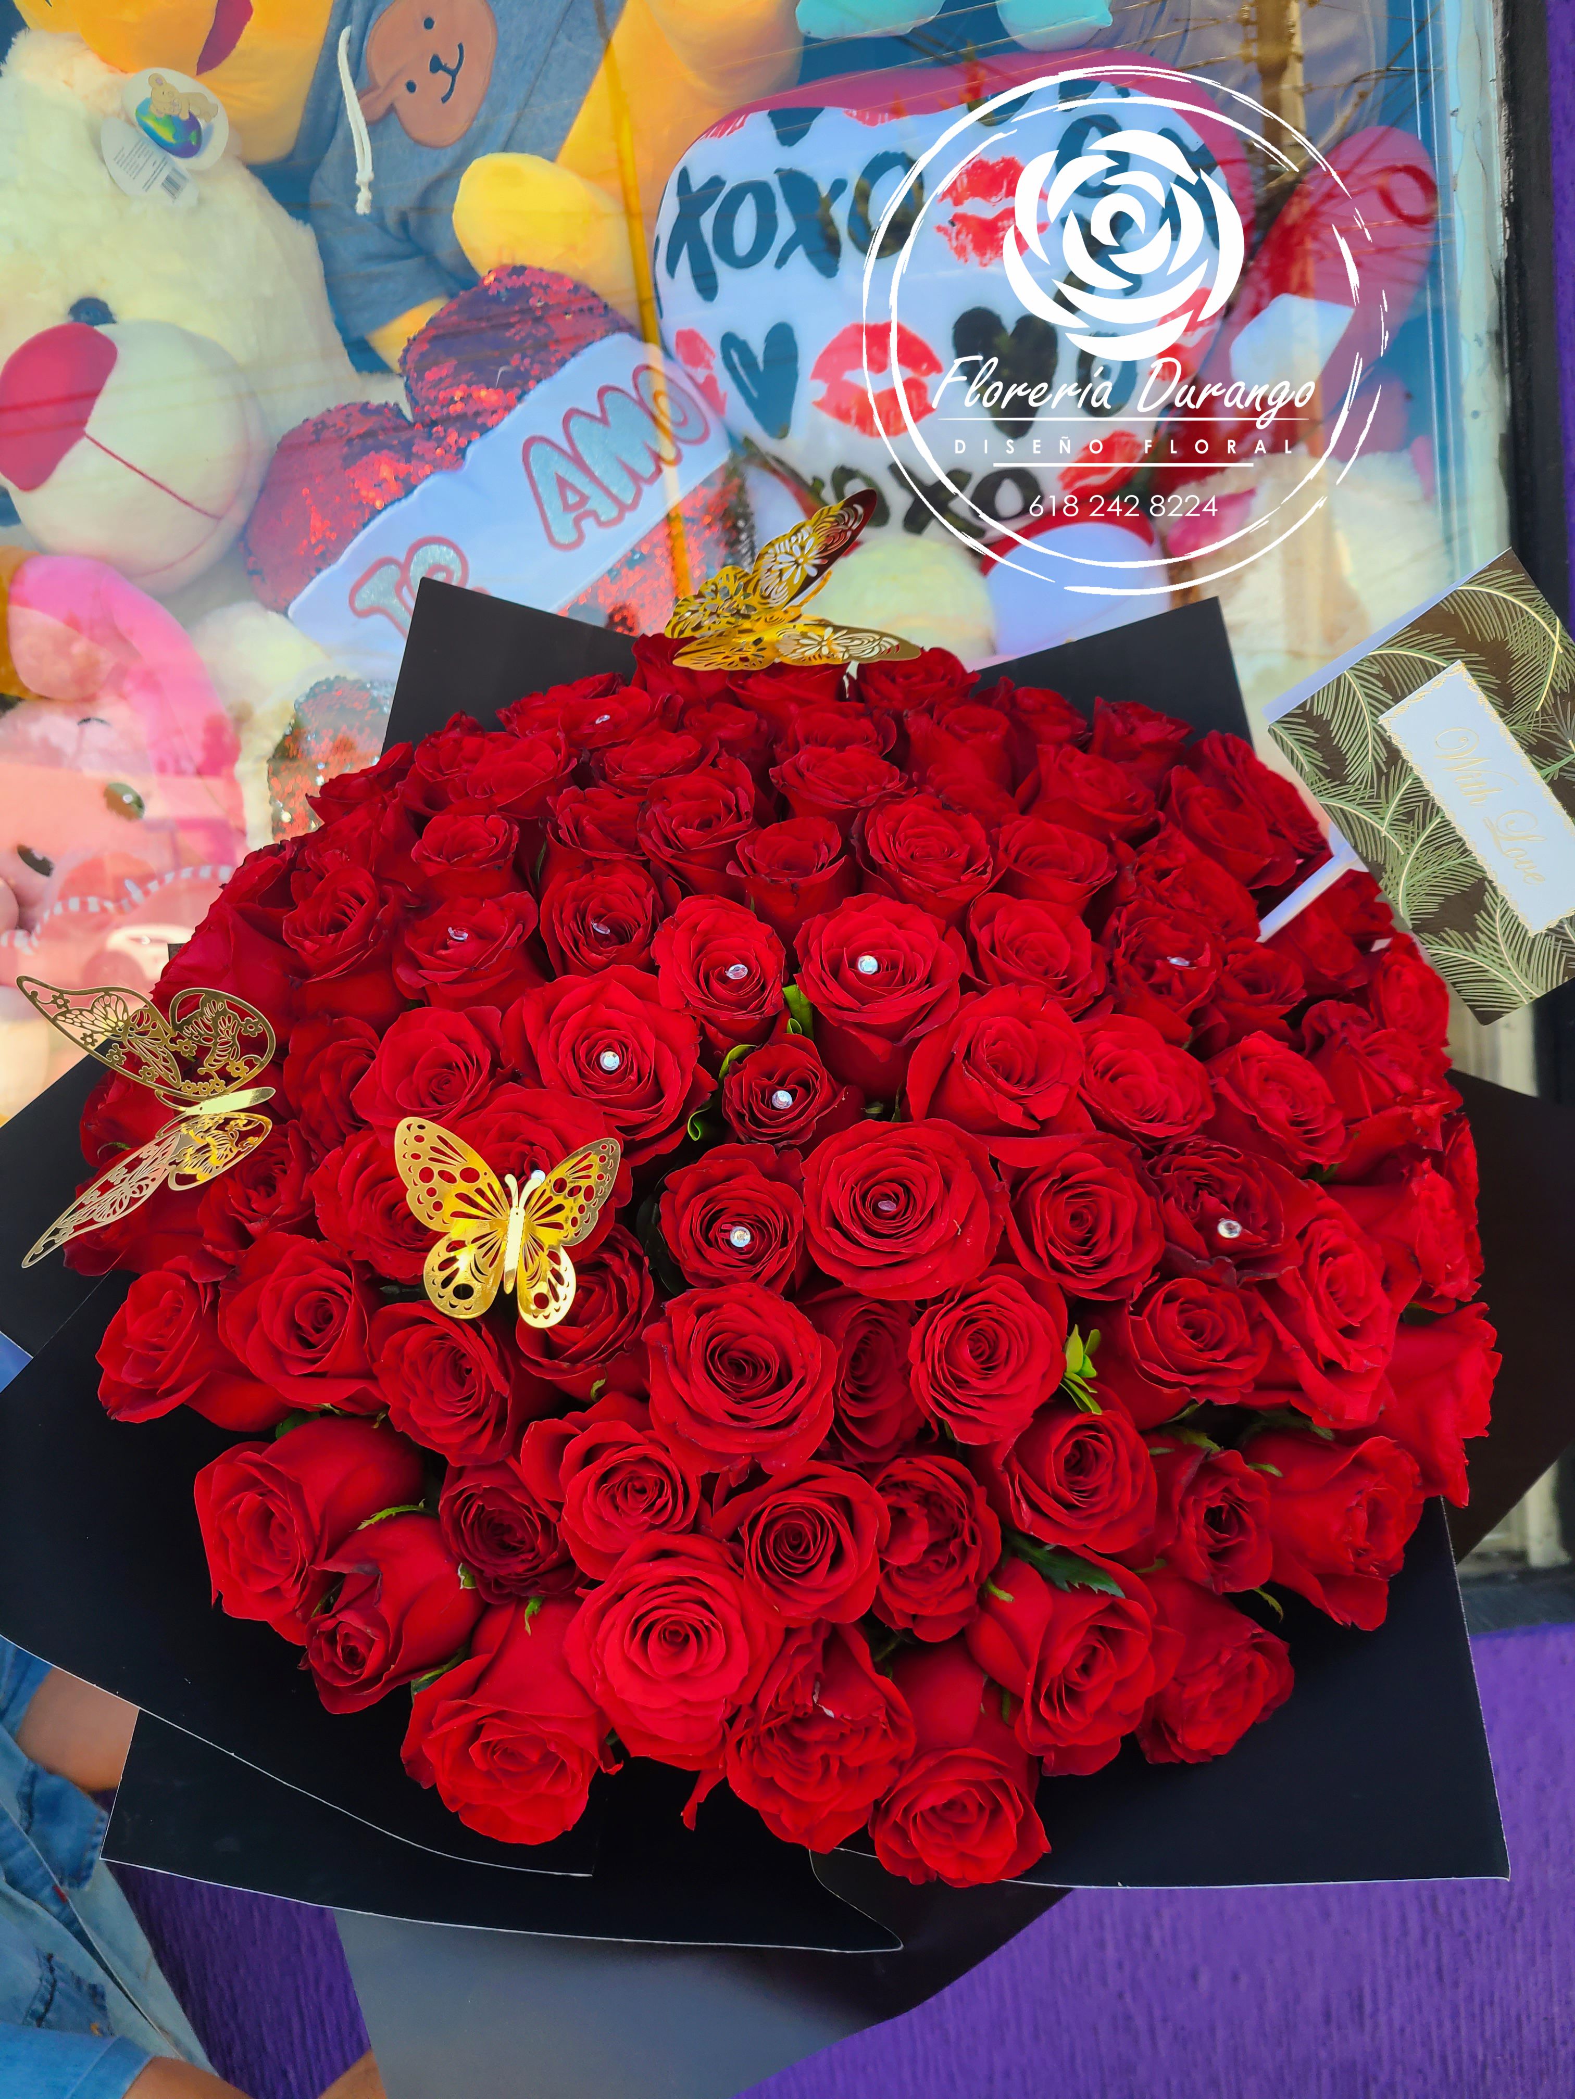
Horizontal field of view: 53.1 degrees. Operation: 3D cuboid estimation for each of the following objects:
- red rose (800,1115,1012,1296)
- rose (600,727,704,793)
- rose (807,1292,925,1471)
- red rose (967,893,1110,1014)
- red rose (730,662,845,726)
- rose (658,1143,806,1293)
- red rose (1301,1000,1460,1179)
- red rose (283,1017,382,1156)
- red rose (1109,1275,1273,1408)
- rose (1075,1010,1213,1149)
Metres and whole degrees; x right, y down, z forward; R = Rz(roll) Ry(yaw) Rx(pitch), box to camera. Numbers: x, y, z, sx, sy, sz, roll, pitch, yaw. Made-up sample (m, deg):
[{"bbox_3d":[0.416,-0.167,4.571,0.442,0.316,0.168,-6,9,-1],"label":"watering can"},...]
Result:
[{"bbox_3d":[0.037,0.051,0.505,0.061,0.061,0.050,0,-18,2],"label":"red rose"},{"bbox_3d":[-0.058,-0.112,0.685,0.049,0.047,0.049,-5,36,-4],"label":"rose"},{"bbox_3d":[0.030,0.120,0.573,0.055,0.055,0.050,-6,-17,3],"label":"rose"},{"bbox_3d":[0.095,-0.028,0.629,0.055,0.050,0.055,32,51,6],"label":"red rose"},{"bbox_3d":[0.000,-0.158,0.738,0.054,0.048,0.054,0,33,2],"label":"red rose"},{"bbox_3d":[-0.018,0.058,0.530,0.048,0.048,0.047,0,-16,-2],"label":"rose"},{"bbox_3d":[0.259,0.021,0.696,0.060,0.060,0.054,-15,-25,-34],"label":"red rose"},{"bbox_3d":[-0.176,0.017,0.632,0.055,0.055,0.047,-2,-22,22],"label":"red rose"},{"bbox_3d":[0.145,0.112,0.592,0.058,0.058,0.052,-9,-23,-18],"label":"red rose"},{"bbox_3d":[0.133,0.013,0.600,0.051,0.051,0.047,0,-28,-18],"label":"rose"}]

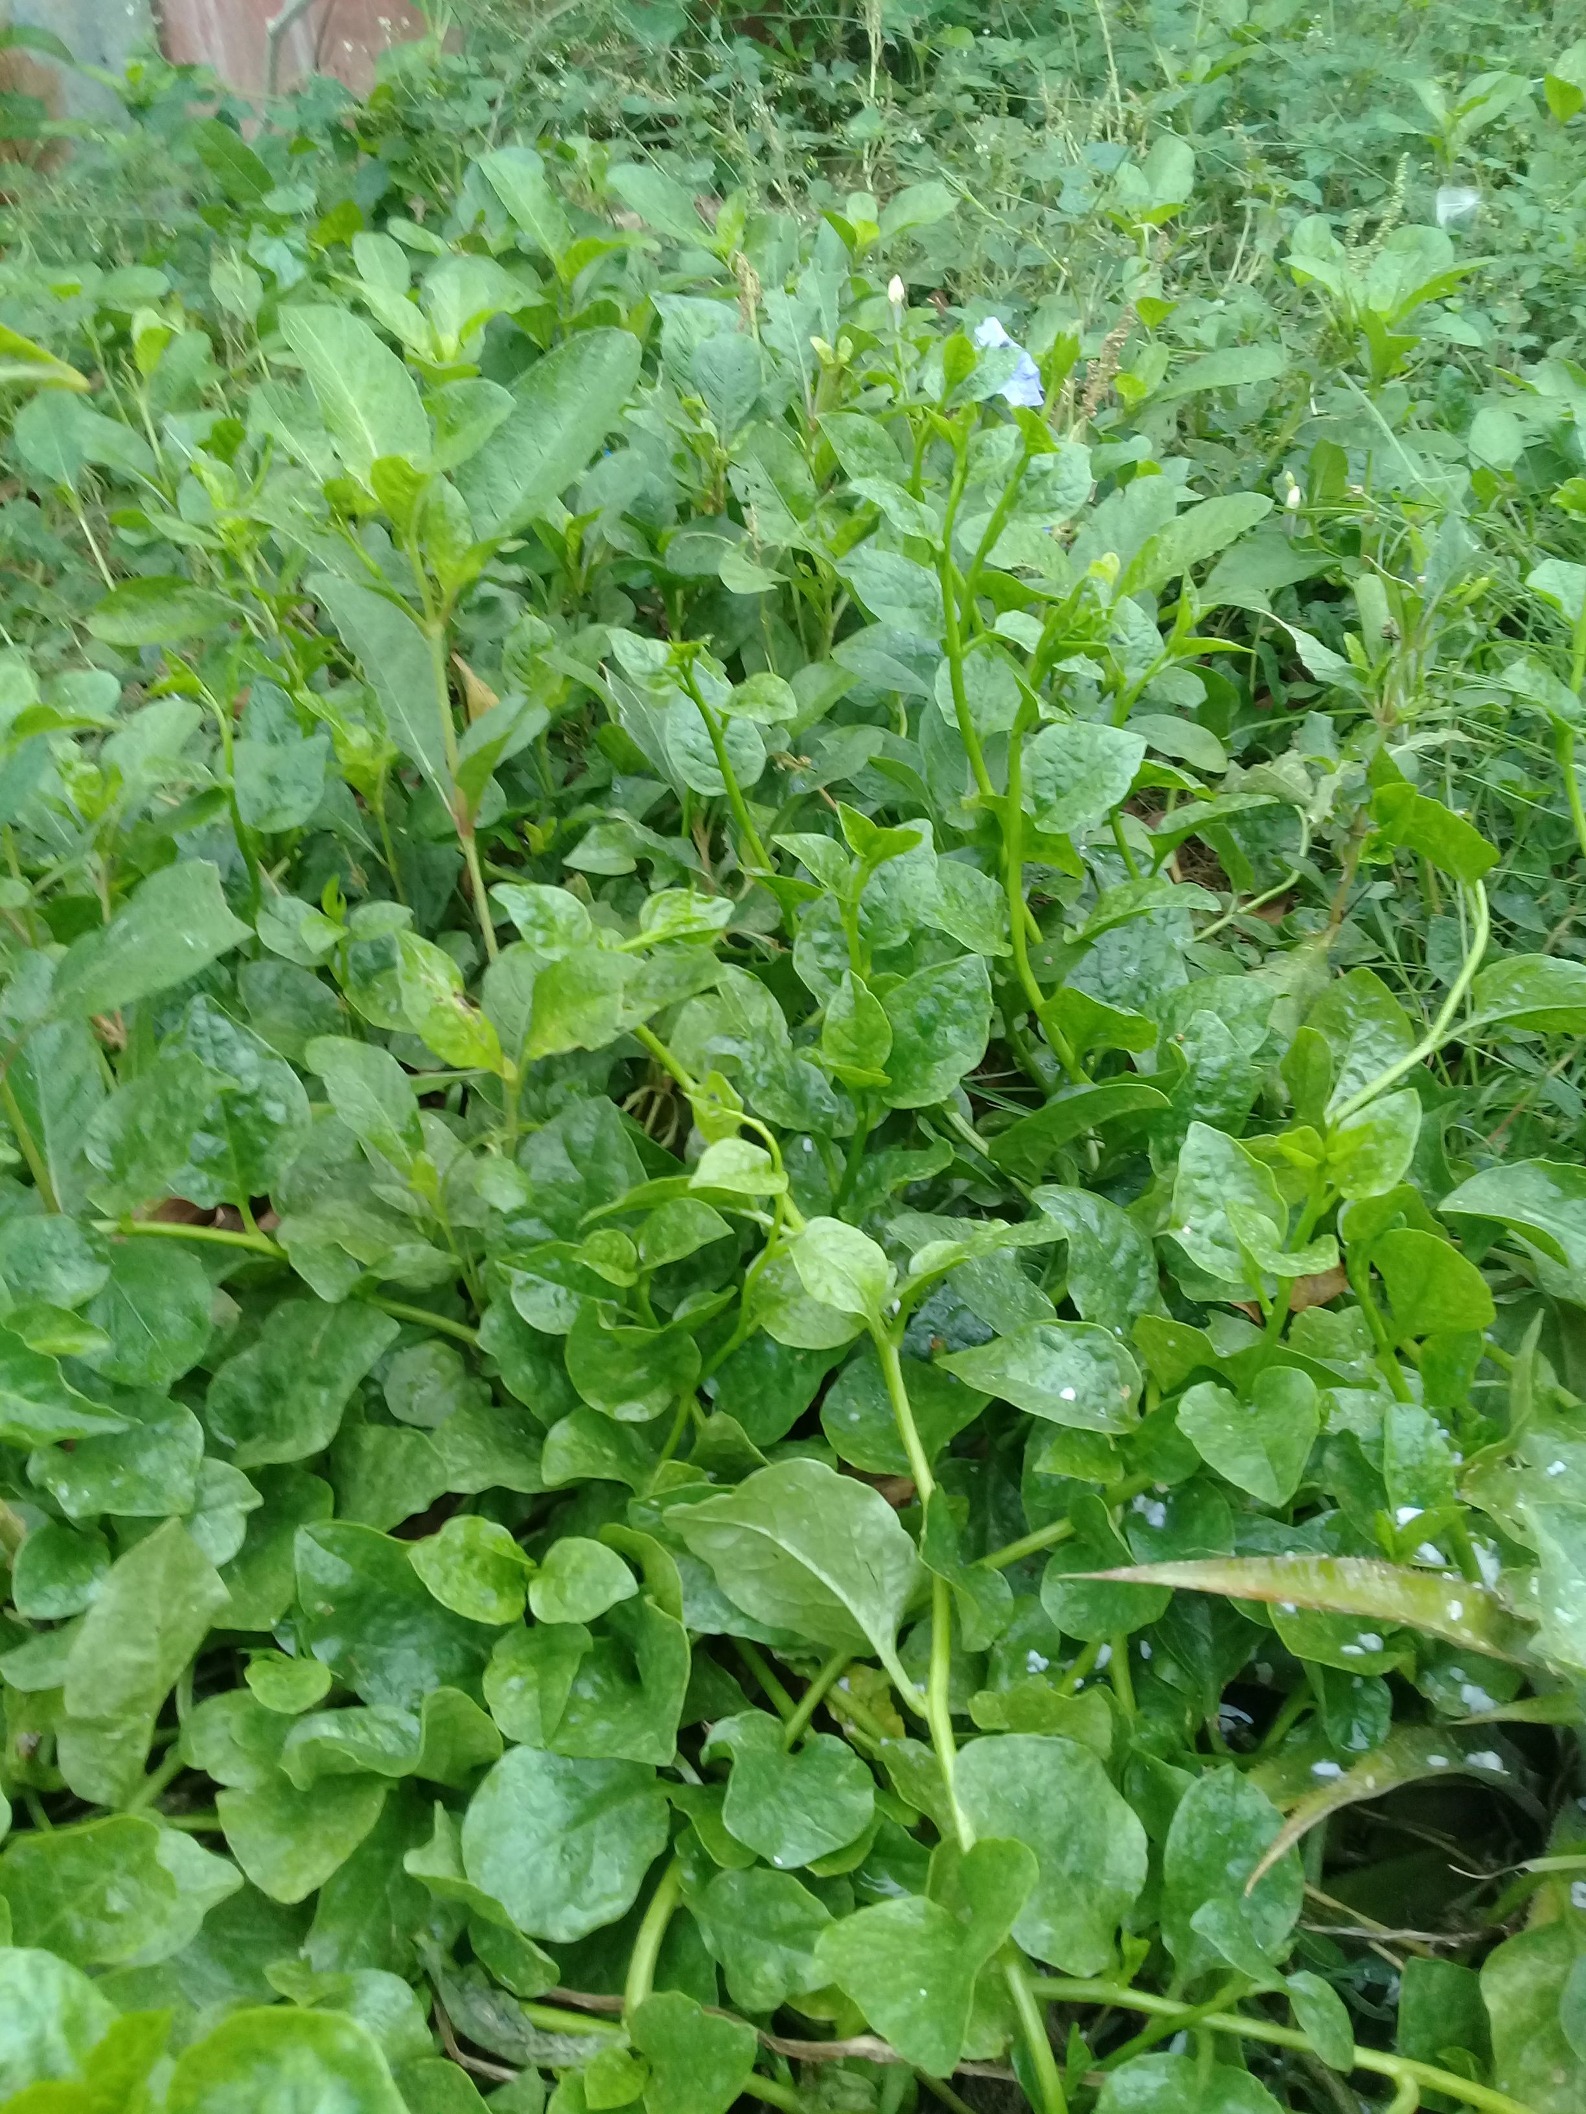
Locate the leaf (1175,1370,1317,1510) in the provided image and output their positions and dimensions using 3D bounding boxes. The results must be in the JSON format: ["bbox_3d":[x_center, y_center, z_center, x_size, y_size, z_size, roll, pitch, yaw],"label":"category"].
[{"bbox_3d":[0.197,0.164,0.819,0.060,0.018,0.060,-11,61,3],"label":"leaf"}]

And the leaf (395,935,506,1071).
[{"bbox_3d":[-0.178,-0.028,0.982,0.040,0.018,0.093,-34,79,-16],"label":"leaf"}]

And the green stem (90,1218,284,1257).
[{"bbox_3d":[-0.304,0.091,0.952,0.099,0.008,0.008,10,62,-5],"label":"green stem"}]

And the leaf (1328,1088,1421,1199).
[{"bbox_3d":[0.255,0.037,0.830,0.050,0.012,0.036,-45,68,-7],"label":"leaf"}]

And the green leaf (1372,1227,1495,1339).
[{"bbox_3d":[0.270,0.096,0.800,0.054,0.014,0.046,-43,65,-7],"label":"green leaf"}]

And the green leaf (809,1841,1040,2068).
[{"bbox_3d":[0.044,0.302,0.636,0.070,0.030,0.071,7,57,7],"label":"green leaf"}]

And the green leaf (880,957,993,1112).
[{"bbox_3d":[0.068,-0.015,0.900,0.048,0.018,0.083,32,90,0],"label":"green leaf"}]

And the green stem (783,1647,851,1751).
[{"bbox_3d":[0.011,0.279,0.823,0.009,0.009,0.050,38,58,0],"label":"green stem"}]

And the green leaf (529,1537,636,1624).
[{"bbox_3d":[-0.071,0.178,0.645,0.037,0.012,0.028,-1,80,0],"label":"green leaf"}]

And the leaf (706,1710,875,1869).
[{"bbox_3d":[-0.001,0.277,0.715,0.061,0.022,0.054,4,56,3],"label":"leaf"}]

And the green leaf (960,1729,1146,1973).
[{"bbox_3d":[0.089,0.273,0.650,0.062,0.016,0.082,-15,55,-6],"label":"green leaf"}]

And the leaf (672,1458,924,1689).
[{"bbox_3d":[0.009,0.168,0.630,0.104,0.061,0.020,34,4,-3],"label":"leaf"}]

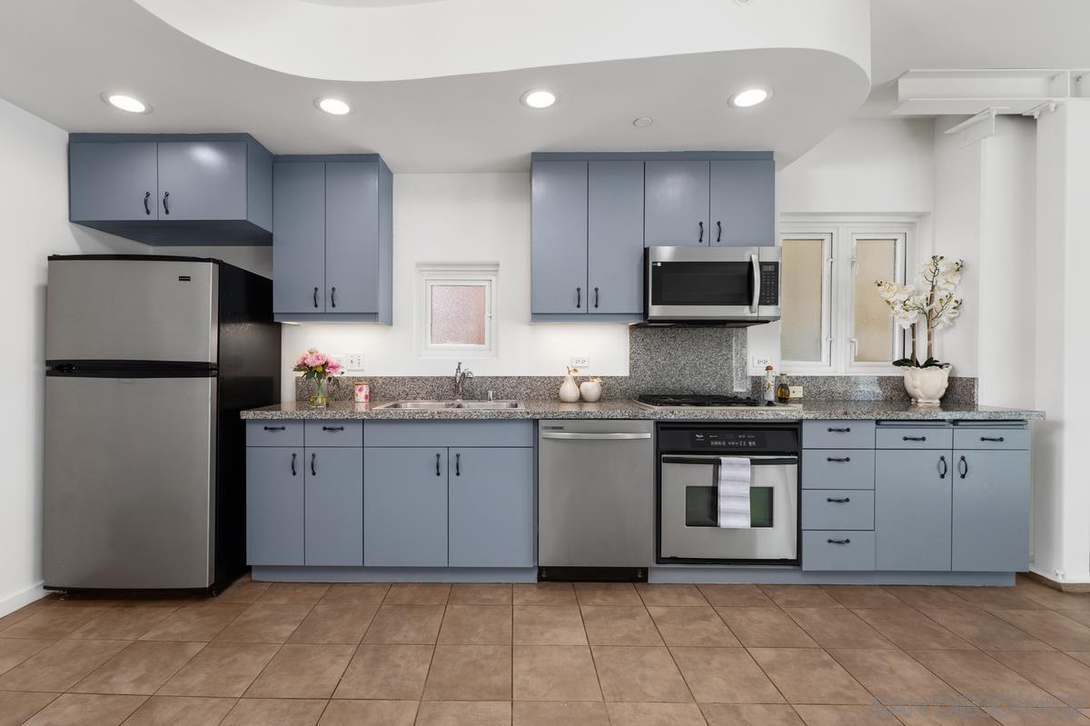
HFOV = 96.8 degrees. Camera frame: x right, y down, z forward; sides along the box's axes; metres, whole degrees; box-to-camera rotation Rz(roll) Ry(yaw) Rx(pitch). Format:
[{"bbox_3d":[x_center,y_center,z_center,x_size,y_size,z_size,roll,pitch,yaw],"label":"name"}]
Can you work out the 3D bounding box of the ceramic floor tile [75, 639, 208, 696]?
[{"bbox_3d":[-1.566,1.189,1.893,0.322,0.010,0.322,0,1,-2],"label":"ceramic floor tile"}]

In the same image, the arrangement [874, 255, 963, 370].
[{"bbox_3d":[2.228,-0.297,2.880,0.460,0.660,0.320,0,1,0],"label":"arrangement"}]

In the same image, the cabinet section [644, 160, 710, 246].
[{"bbox_3d":[0.760,-0.921,2.940,0.377,0.497,0.300,0,1,-1],"label":"cabinet section"}]

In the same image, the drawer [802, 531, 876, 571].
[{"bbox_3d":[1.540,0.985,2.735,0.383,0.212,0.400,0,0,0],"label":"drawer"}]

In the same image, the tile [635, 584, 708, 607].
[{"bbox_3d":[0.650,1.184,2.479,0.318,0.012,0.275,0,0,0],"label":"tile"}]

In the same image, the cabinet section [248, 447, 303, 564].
[{"bbox_3d":[-1.427,0.753,2.800,0.305,0.628,0.480,0,1,-1],"label":"cabinet section"}]

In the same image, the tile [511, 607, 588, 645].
[{"bbox_3d":[0.018,1.199,2.210,0.324,0.012,0.333,0,0,-1],"label":"tile"}]

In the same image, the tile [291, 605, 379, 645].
[{"bbox_3d":[-0.942,1.184,2.196,0.319,0.010,0.322,0,1,-2],"label":"tile"}]

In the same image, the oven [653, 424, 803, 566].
[{"bbox_3d":[0.952,0.675,2.769,0.745,0.740,0.610,0,0,0],"label":"oven"}]

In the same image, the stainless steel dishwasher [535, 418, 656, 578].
[{"bbox_3d":[0.257,0.724,2.790,0.596,0.869,0.600,0,1,-1],"label":"stainless steel dishwasher"}]

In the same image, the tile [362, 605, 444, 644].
[{"bbox_3d":[-0.630,1.200,2.222,0.324,0.012,0.333,0,0,-1],"label":"tile"}]

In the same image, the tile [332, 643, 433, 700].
[{"bbox_3d":[-0.610,1.201,1.889,0.324,0.012,0.333,0,0,-1],"label":"tile"}]

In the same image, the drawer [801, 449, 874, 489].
[{"bbox_3d":[1.508,0.544,2.715,0.375,0.205,0.450,0,1,-1],"label":"drawer"}]

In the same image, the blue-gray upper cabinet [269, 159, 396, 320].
[{"bbox_3d":[-1.260,-0.717,2.945,0.608,0.965,0.330,0,1,-2],"label":"blue-gray upper cabinet"}]

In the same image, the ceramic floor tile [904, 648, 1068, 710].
[{"bbox_3d":[1.639,1.185,1.824,0.322,0.010,0.326,0,0,-1],"label":"ceramic floor tile"}]

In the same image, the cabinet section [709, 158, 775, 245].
[{"bbox_3d":[1.134,-0.920,2.935,0.375,0.496,0.300,0,1,-1],"label":"cabinet section"}]

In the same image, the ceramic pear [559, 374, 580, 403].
[{"bbox_3d":[0.155,0.159,3.080,0.132,0.178,0.132,0,0,-1],"label":"ceramic pear"}]

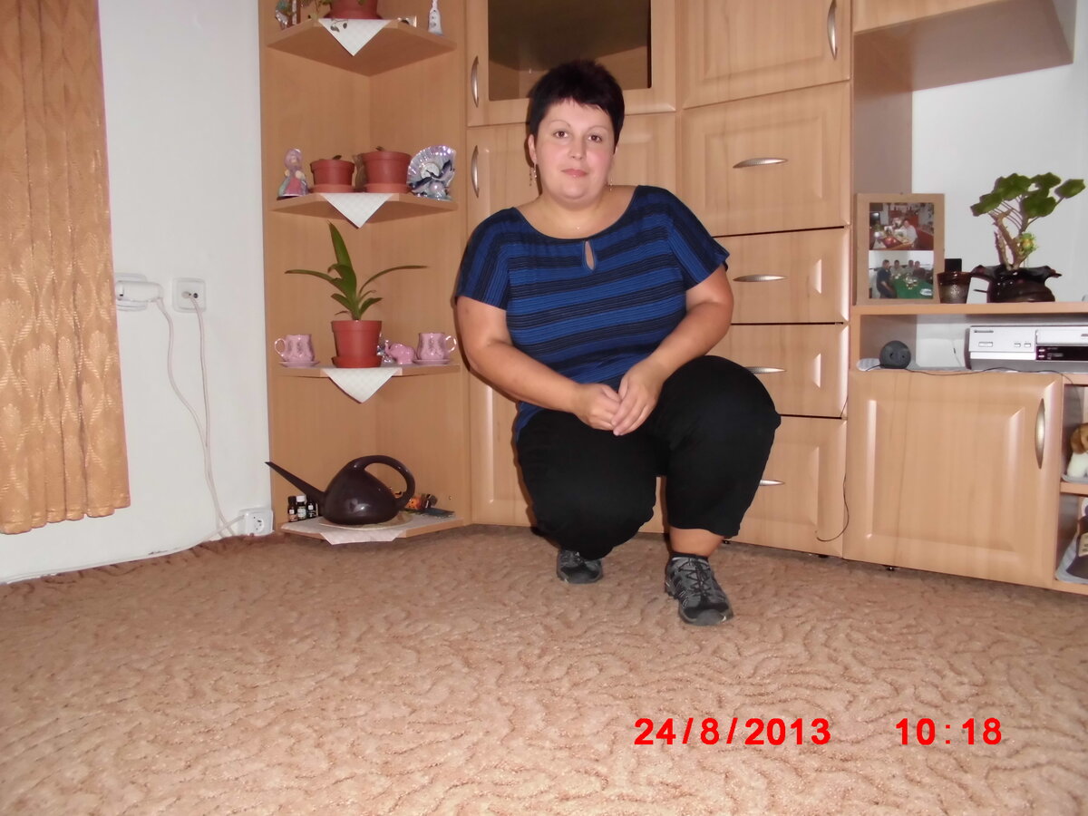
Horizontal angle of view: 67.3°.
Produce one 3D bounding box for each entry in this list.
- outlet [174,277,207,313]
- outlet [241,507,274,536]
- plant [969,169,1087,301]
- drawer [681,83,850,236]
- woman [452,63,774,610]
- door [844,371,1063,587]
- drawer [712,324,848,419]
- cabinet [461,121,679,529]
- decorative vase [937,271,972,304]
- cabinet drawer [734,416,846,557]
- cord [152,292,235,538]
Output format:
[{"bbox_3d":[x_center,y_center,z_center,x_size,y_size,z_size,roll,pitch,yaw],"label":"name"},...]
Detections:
[{"bbox_3d":[-0.853,-0.274,1.981,0.022,0.084,0.085,3,6,39],"label":"outlet"},{"bbox_3d":[-0.748,0.300,2.137,0.040,0.078,0.080,3,6,39],"label":"outlet"},{"bbox_3d":[1.006,-0.351,1.702,0.207,0.273,0.200,2,5,30],"label":"plant"},{"bbox_3d":[0.511,-0.561,1.901,0.403,0.313,0.040,3,6,37],"label":"drawer"},{"bbox_3d":[0.136,-0.151,1.658,0.580,1.040,0.550,-1,5,-6],"label":"woman"},{"bbox_3d":[0.839,0.134,1.702,0.397,0.414,0.035,3,6,37],"label":"door"},{"bbox_3d":[0.518,-0.091,1.934,0.405,0.215,0.040,3,6,37],"label":"drawer"},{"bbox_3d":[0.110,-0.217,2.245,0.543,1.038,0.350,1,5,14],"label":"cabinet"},{"bbox_3d":[0.871,-0.253,1.738,0.066,0.071,0.066,2,5,26],"label":"decorative vase"},{"bbox_3d":[0.520,0.171,1.951,0.404,0.310,0.035,3,6,37],"label":"cabinet drawer"},{"bbox_3d":[-0.842,0.026,2.000,0.040,0.600,0.208,3,6,39],"label":"cord"}]

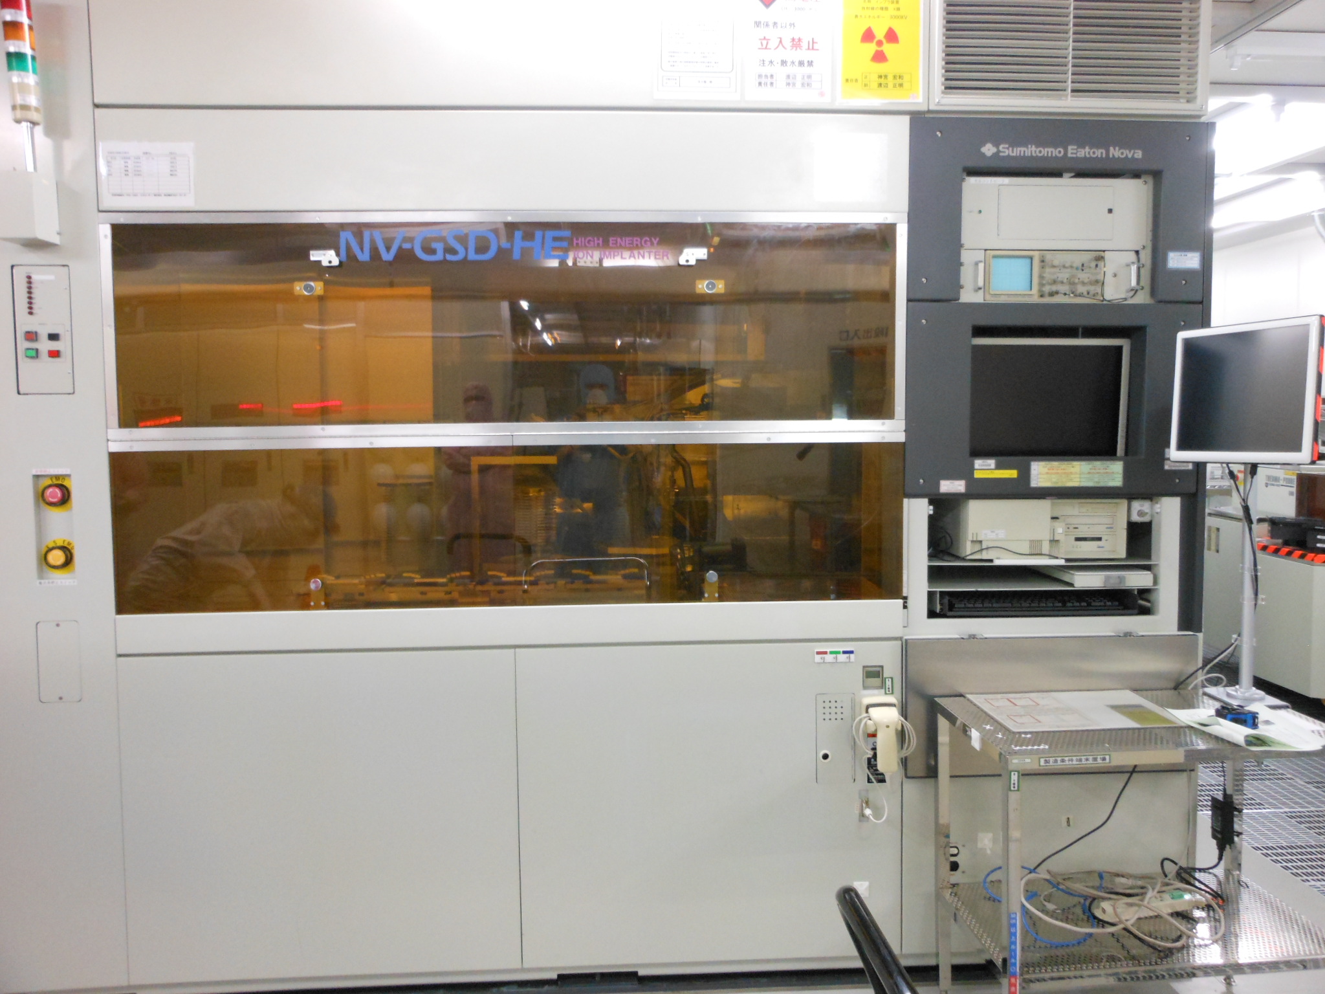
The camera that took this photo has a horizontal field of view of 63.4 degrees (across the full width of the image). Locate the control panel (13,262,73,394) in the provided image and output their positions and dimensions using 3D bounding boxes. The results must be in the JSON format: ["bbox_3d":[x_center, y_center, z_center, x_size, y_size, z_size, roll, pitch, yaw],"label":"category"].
[{"bbox_3d":[-1.449,-0.393,2.509,0.130,0.300,0.030,-1,4,-4],"label":"control panel"}]

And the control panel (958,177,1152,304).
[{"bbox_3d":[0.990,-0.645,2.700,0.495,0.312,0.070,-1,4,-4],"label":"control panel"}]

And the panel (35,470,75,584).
[{"bbox_3d":[-1.446,0.072,2.558,0.090,0.268,0.045,-1,4,-4],"label":"panel"}]

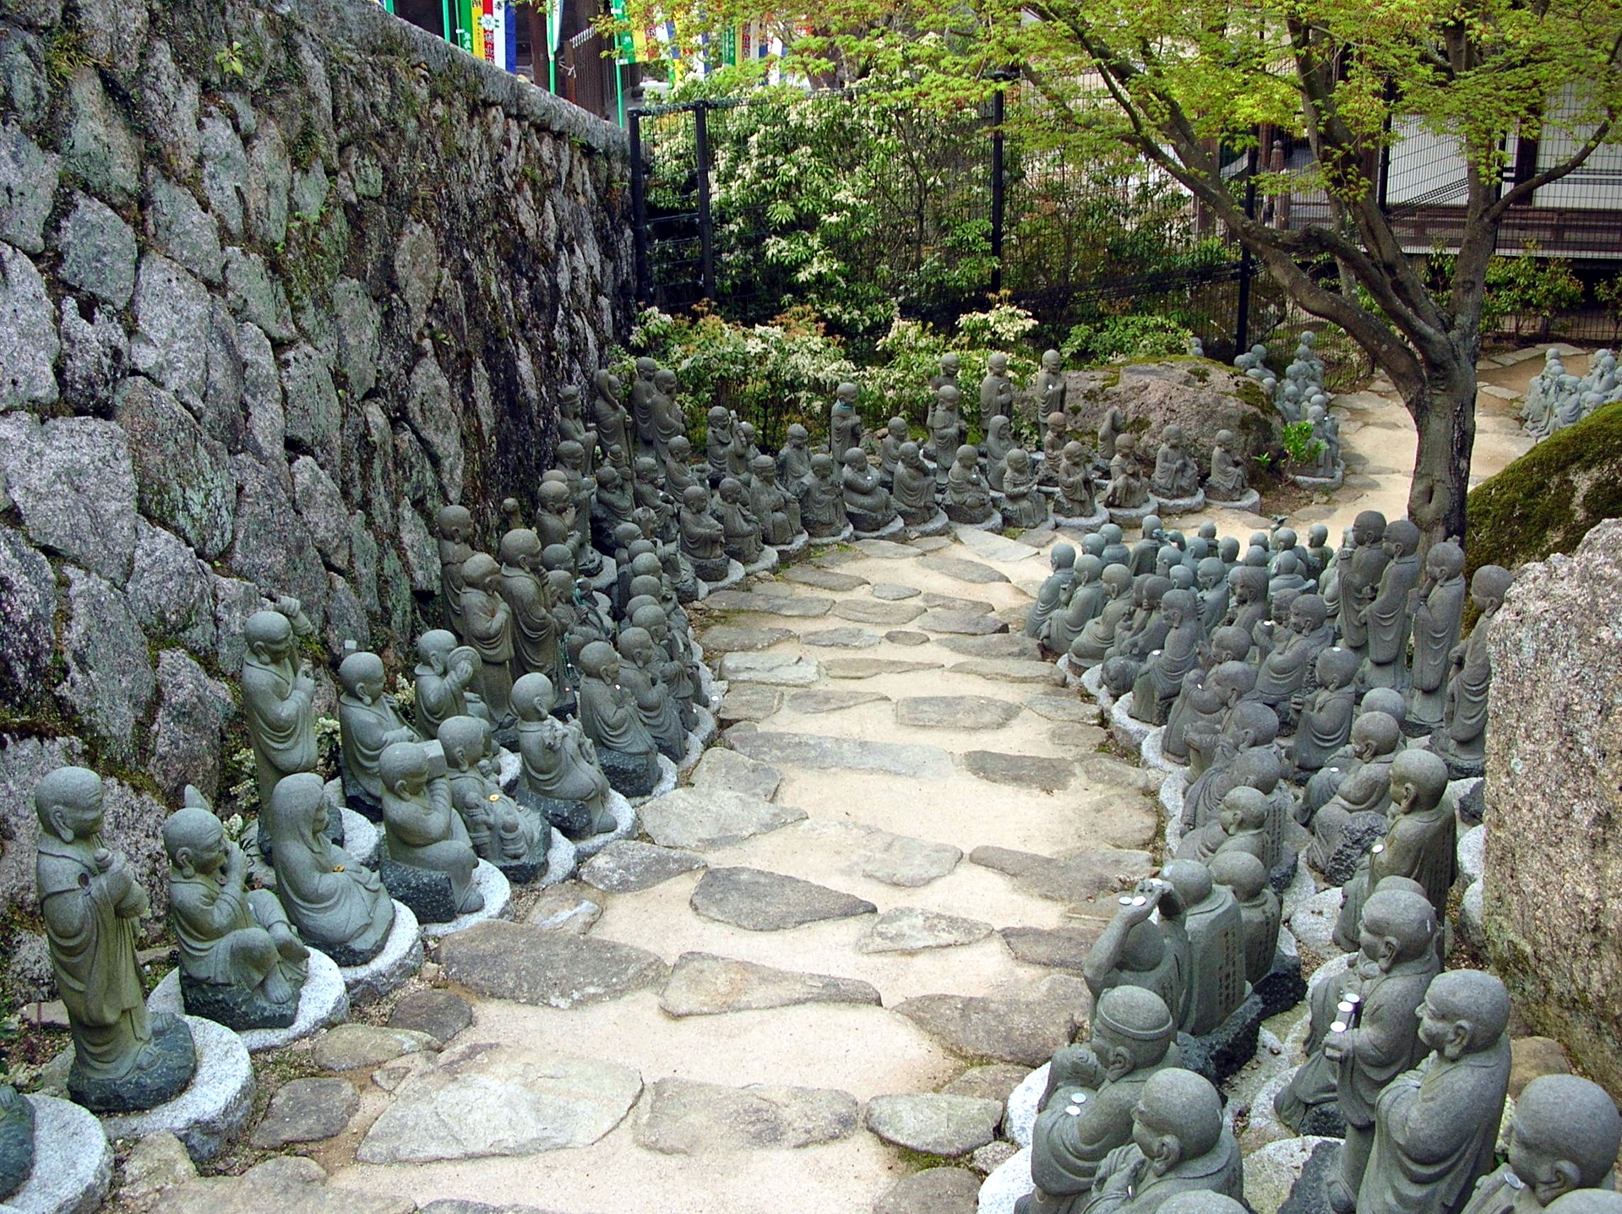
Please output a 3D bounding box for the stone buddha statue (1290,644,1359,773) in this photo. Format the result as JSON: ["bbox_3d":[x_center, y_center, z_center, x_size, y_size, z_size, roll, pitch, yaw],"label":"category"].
[{"bbox_3d":[1.307,0.255,4.980,0.185,0.330,0.195,6,21,20],"label":"stone buddha statue"}]

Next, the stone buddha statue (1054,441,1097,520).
[{"bbox_3d":[1.174,-0.571,8.700,0.165,0.335,0.180,-18,28,-36],"label":"stone buddha statue"}]

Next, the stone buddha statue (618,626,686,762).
[{"bbox_3d":[-0.477,0.251,5.850,0.230,0.380,0.210,-3,19,-6],"label":"stone buddha statue"}]

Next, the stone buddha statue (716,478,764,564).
[{"bbox_3d":[-0.328,-0.419,9.350,0.230,0.385,0.220,16,25,41],"label":"stone buddha statue"}]

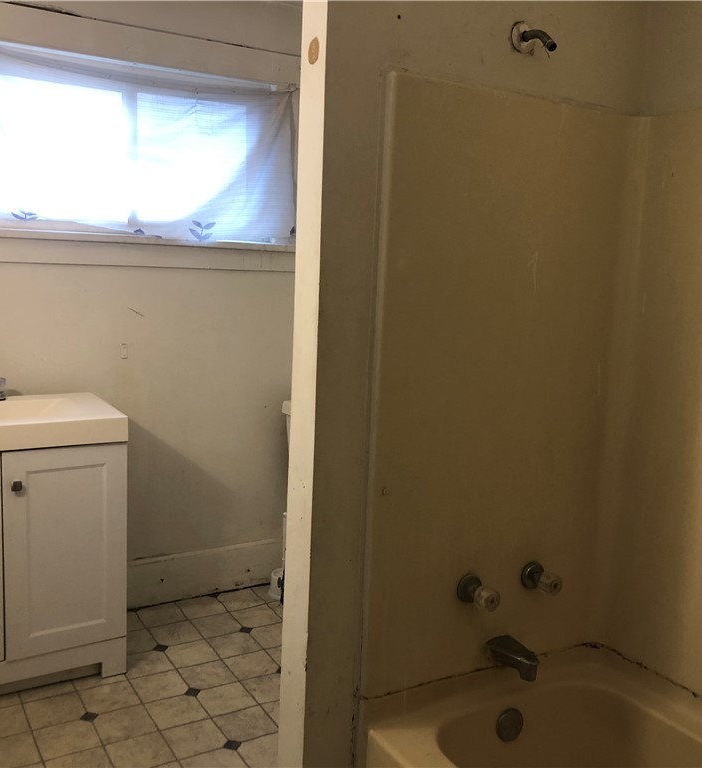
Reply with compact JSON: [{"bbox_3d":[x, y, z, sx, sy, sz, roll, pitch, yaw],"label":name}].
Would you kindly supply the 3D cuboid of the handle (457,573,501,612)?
[{"bbox_3d":[0.322,0.521,2.052,0.075,0.074,0.089,-3,10,-30],"label":"handle"}]

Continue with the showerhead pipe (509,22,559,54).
[{"bbox_3d":[0.426,-0.786,1.871,0.071,0.084,0.119,-3,10,-30],"label":"showerhead pipe"}]

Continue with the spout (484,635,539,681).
[{"bbox_3d":[0.412,0.703,2.105,0.066,0.067,0.141,-3,10,-30],"label":"spout"}]

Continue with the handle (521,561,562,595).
[{"bbox_3d":[0.503,0.514,2.158,0.074,0.074,0.087,-3,10,-30],"label":"handle"}]

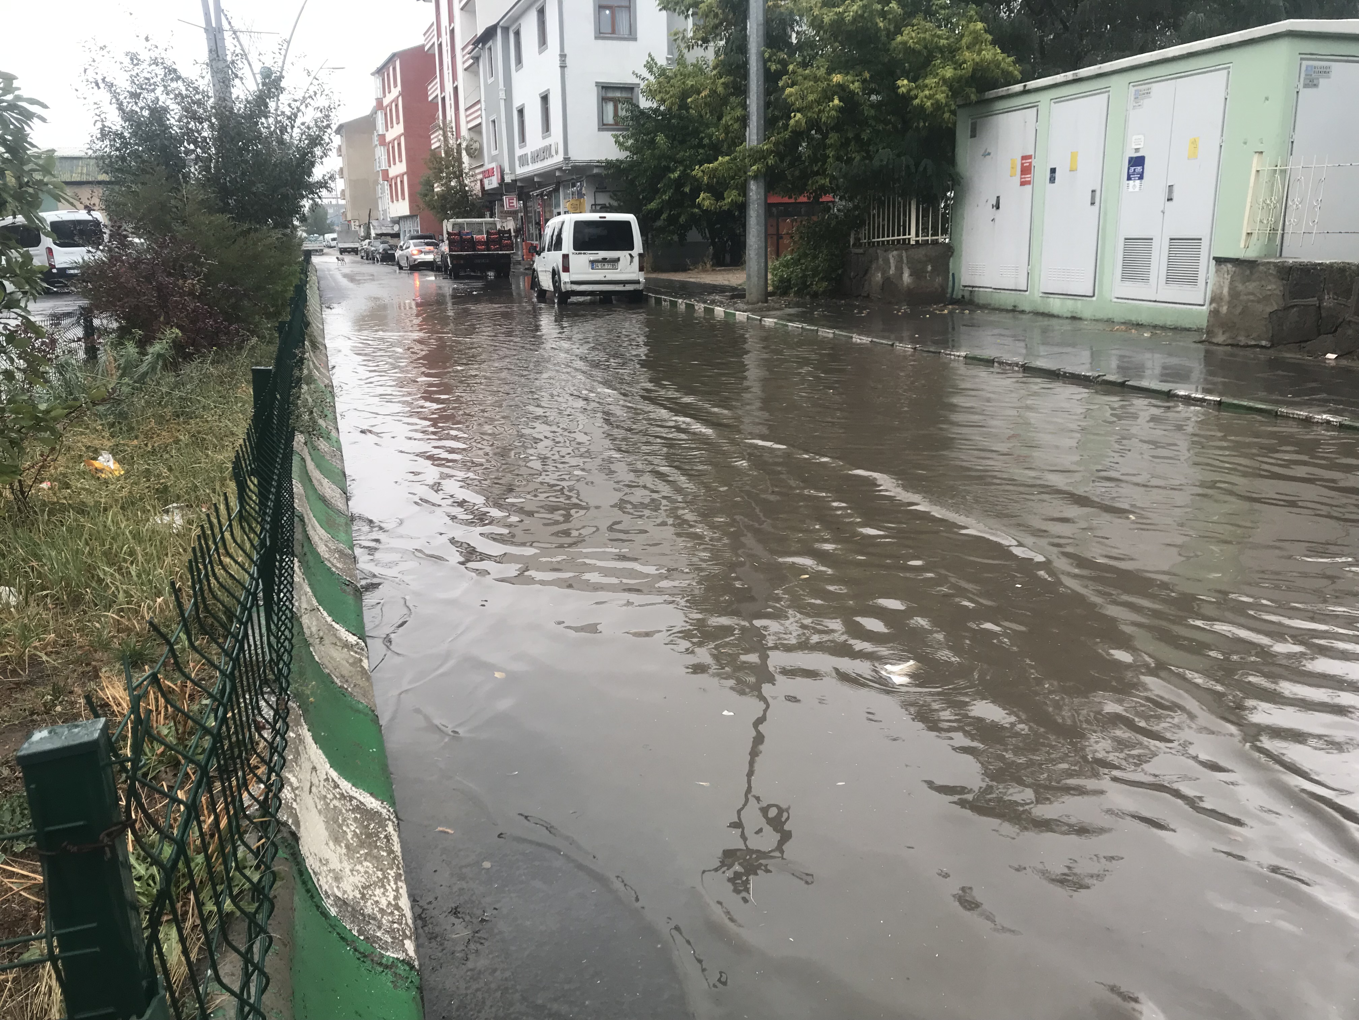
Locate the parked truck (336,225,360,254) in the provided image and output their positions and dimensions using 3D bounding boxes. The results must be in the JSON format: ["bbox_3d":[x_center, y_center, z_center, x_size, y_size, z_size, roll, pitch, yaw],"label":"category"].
[{"bbox_3d":[-33.323,-26.785,110.413,2.100,2.600,5.800,-6,15,-17],"label":"parked truck"}]

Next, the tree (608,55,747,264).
[{"bbox_3d":[0.167,-11.044,35.175,4.800,6.628,4.600,-1,14,0],"label":"tree"}]

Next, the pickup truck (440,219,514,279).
[{"bbox_3d":[-6.755,-8.622,36.176,1.950,1.950,5.000,-5,14,-14],"label":"pickup truck"}]

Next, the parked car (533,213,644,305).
[{"bbox_3d":[-2.165,-5.575,24.329,1.800,1.820,4.300,-5,15,-16],"label":"parked car"}]

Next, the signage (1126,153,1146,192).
[{"bbox_3d":[5.325,-3.918,12.825,0.012,0.395,0.290,-5,14,-15],"label":"signage"}]

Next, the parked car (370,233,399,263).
[{"bbox_3d":[-18.091,-16.209,69.085,1.750,1.450,4.300,-6,15,-18],"label":"parked car"}]

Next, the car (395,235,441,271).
[{"bbox_3d":[-12.517,-12.452,53.610,1.790,1.460,4.450,-6,15,-20],"label":"car"}]

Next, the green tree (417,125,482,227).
[{"bbox_3d":[-12.292,-16.741,58.639,3.400,7.185,3.400,-4,14,-11],"label":"green tree"}]

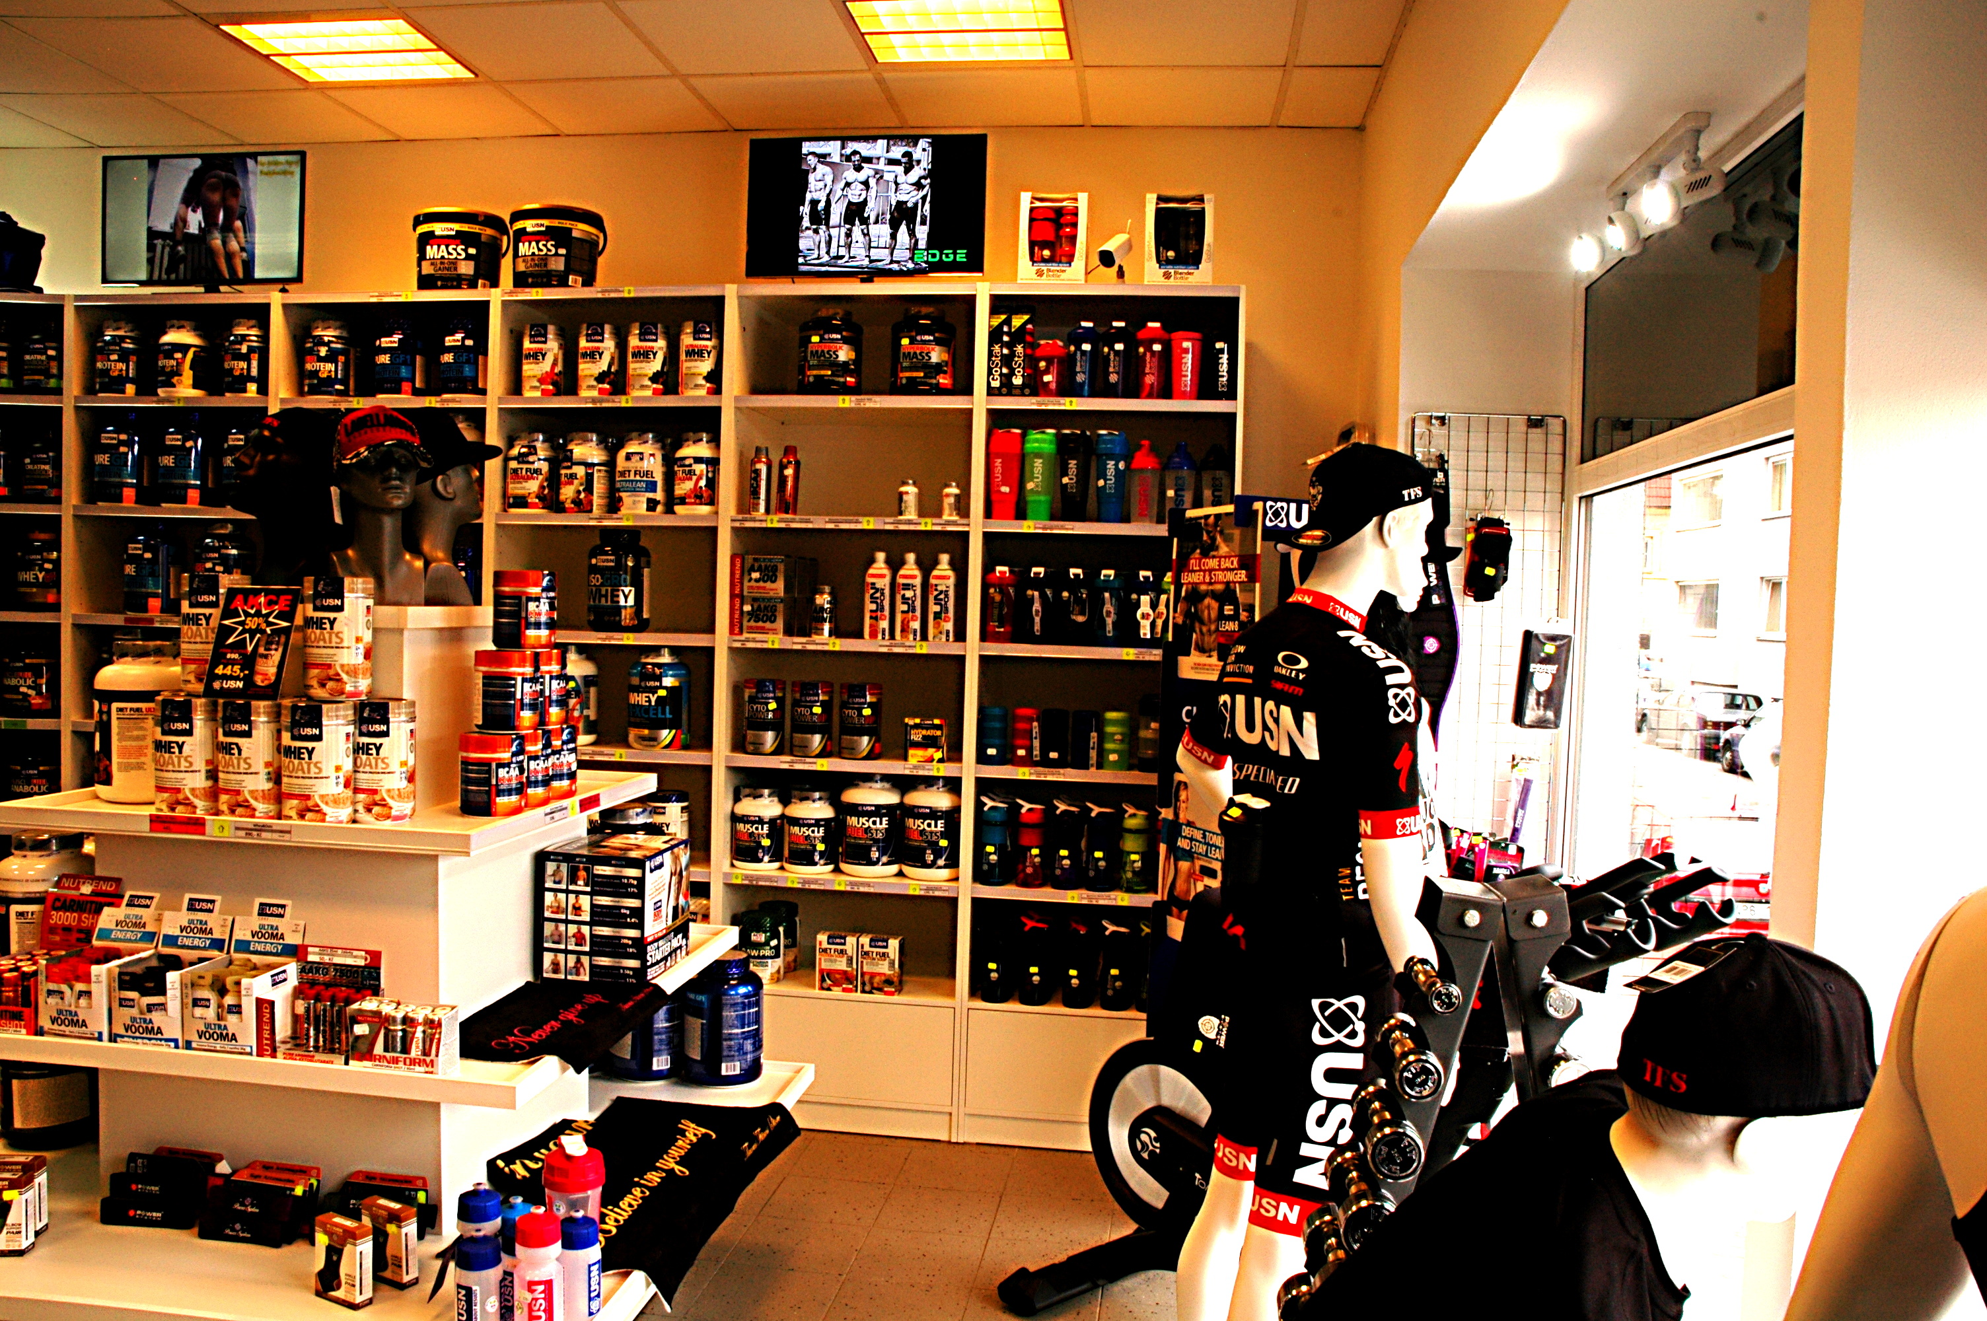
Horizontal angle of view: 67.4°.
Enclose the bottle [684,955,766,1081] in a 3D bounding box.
[{"bbox_3d":[-0.636,0.843,3.500,0.180,0.285,0.180,2,2,8],"label":"bottle"}]

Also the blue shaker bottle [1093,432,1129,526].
[{"bbox_3d":[0.351,-0.542,4.396,0.103,0.268,0.103,2,2,3],"label":"blue shaker bottle"}]

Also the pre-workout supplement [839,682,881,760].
[{"bbox_3d":[-0.423,0.194,4.759,0.131,0.234,0.131,2,3,4],"label":"pre-workout supplement"}]

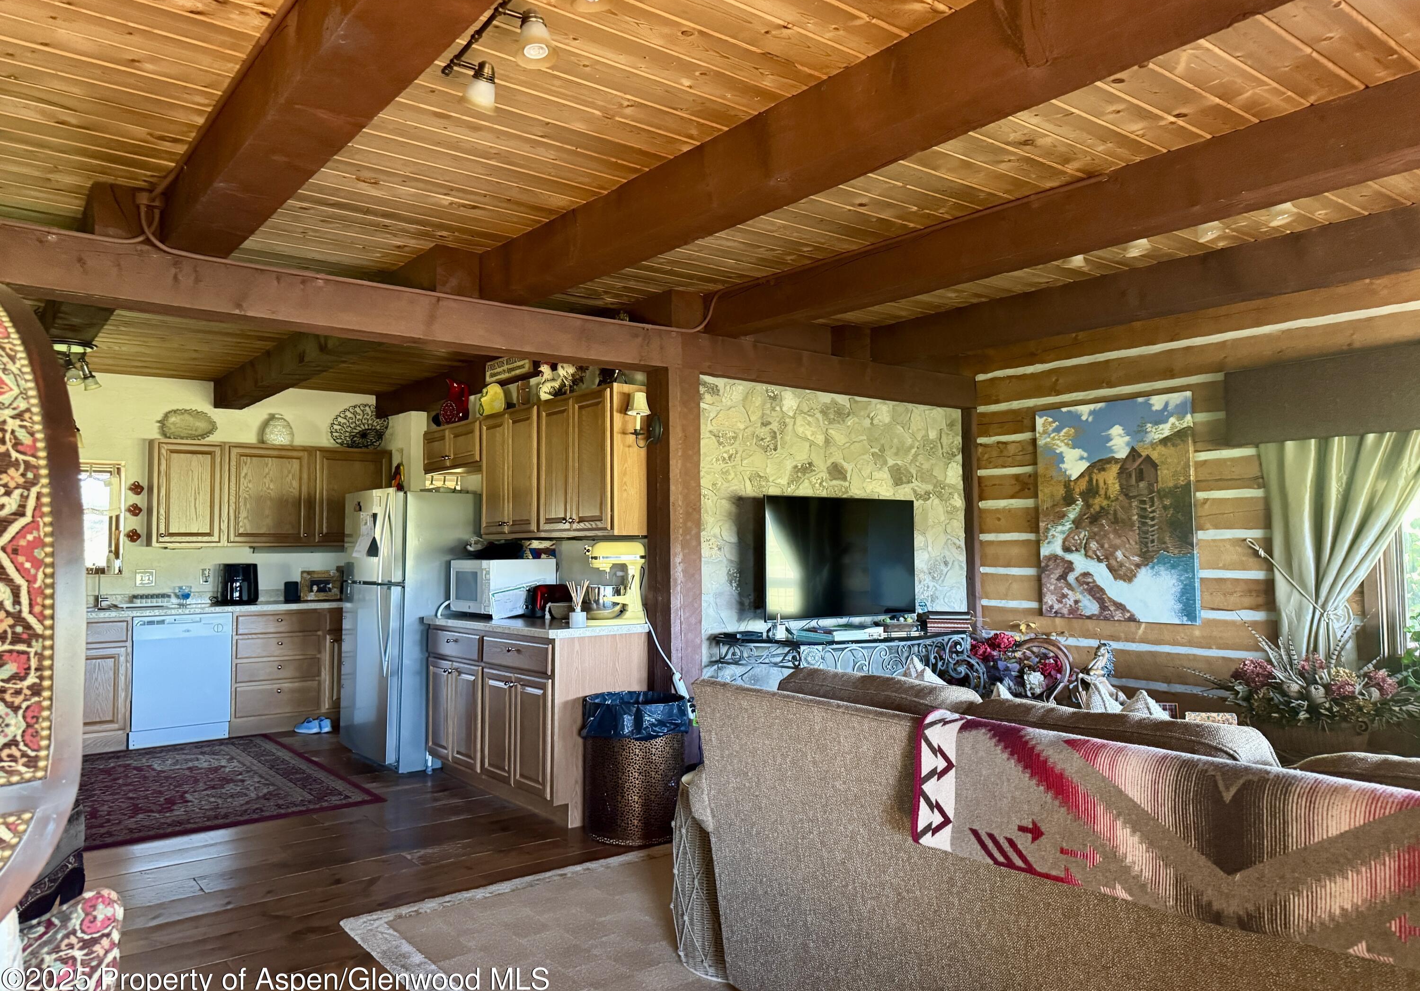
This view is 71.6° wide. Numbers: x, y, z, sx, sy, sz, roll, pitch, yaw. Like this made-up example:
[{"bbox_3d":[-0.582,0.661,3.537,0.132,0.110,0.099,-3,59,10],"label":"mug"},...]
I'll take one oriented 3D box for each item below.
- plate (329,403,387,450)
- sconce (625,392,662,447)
[{"bbox_3d":[-2.843,-0.559,8.028,0.460,0.400,0.130,0,-3,-16],"label":"plate"},{"bbox_3d":[-0.333,-0.373,4.871,0.170,0.280,0.125,2,-4,-39],"label":"sconce"}]

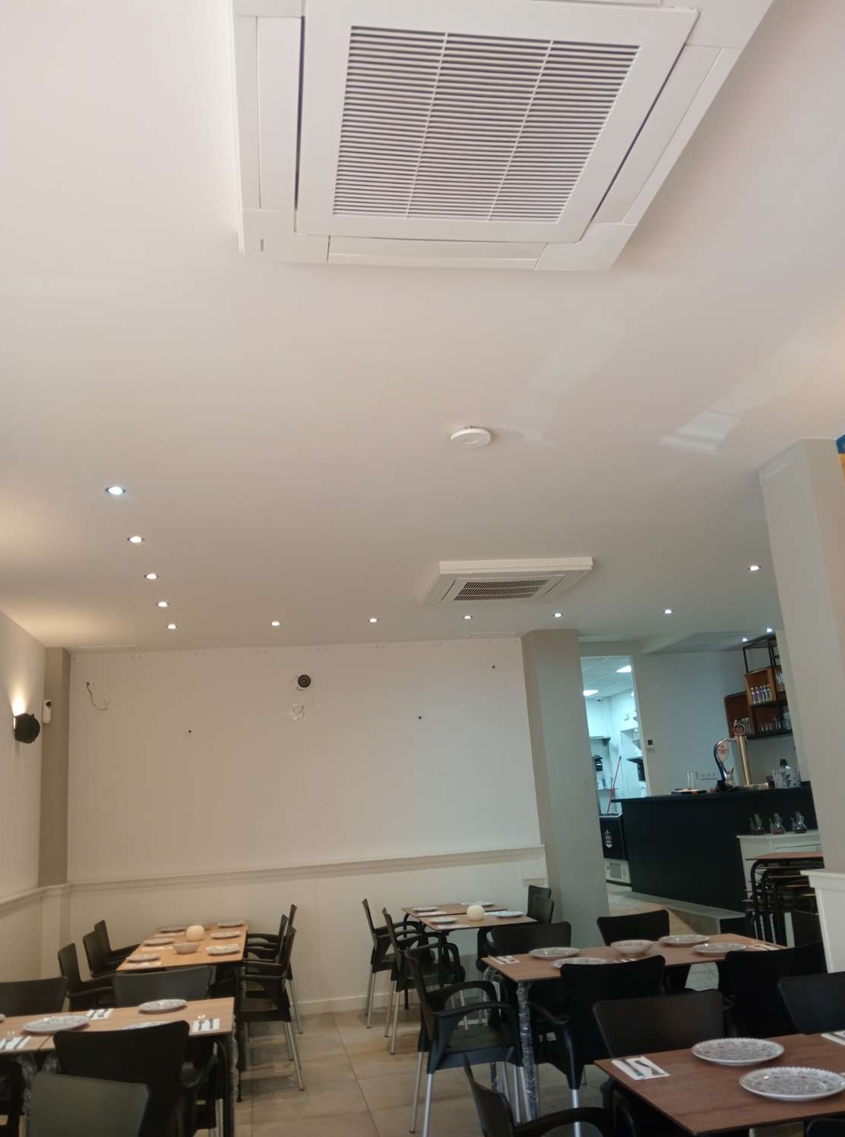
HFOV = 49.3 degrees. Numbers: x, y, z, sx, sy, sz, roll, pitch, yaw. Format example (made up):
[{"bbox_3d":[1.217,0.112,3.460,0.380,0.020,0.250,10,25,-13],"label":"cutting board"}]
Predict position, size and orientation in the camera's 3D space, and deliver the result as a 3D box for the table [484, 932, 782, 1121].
[{"bbox_3d":[1.093,2.292,4.524,1.409,0.731,0.702,-1,-15,-10],"label":"table"}]

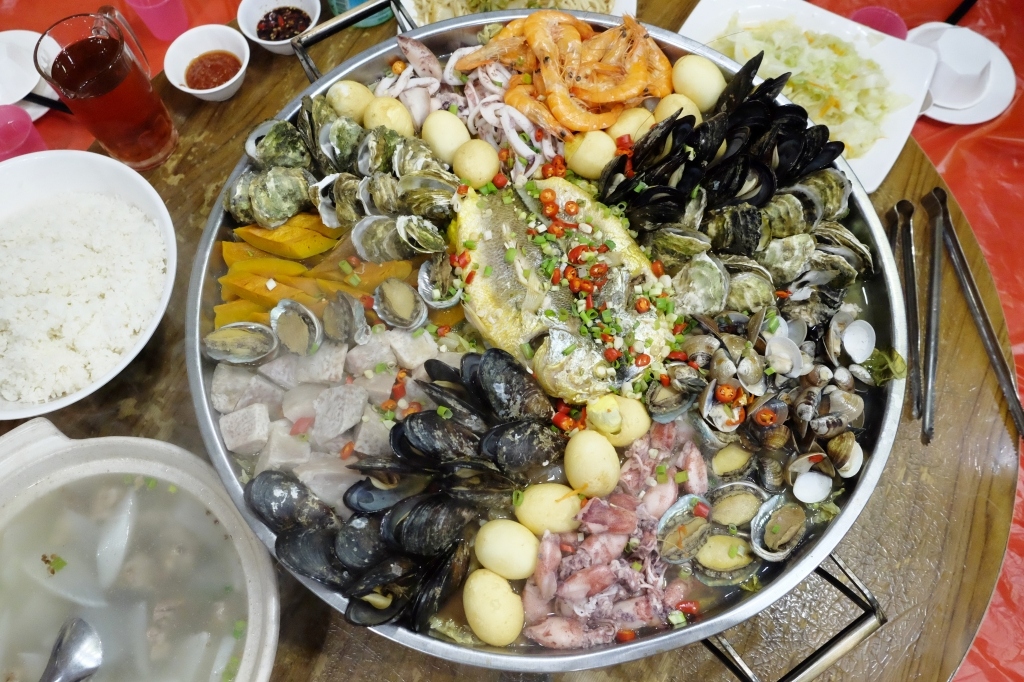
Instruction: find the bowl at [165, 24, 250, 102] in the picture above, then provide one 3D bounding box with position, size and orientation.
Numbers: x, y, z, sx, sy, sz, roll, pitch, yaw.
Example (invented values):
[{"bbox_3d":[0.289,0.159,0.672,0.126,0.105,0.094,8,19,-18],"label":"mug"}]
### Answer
[{"bbox_3d":[-0.313,-0.285,0.809,0.087,0.040,0.087,0,70,1],"label":"bowl"}]

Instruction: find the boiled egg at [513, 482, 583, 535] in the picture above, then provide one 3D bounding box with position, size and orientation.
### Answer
[{"bbox_3d":[0.030,0.134,0.612,0.056,0.043,0.043,7,69,3],"label":"boiled egg"}]

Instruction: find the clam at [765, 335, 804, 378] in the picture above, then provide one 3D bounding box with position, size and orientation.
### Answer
[{"bbox_3d":[0.217,0.012,0.610,0.029,0.018,0.038,-19,69,-7],"label":"clam"}]

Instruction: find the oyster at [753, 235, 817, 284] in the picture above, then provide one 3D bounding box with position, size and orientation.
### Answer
[{"bbox_3d":[0.236,-0.070,0.663,0.055,0.032,0.043,-24,70,-8],"label":"oyster"}]

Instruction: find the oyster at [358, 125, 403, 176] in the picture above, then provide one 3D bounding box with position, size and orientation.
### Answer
[{"bbox_3d":[-0.121,-0.176,0.710,0.040,0.042,0.049,-10,69,-3],"label":"oyster"}]

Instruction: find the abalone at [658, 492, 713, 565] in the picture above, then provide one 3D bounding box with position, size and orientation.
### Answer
[{"bbox_3d":[0.134,0.145,0.592,0.038,0.020,0.053,27,72,10],"label":"abalone"}]

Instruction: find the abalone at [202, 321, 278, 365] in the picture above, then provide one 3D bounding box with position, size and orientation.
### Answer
[{"bbox_3d":[-0.232,0.003,0.657,0.065,0.022,0.039,2,69,2],"label":"abalone"}]

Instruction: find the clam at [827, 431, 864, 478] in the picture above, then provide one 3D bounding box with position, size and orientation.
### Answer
[{"bbox_3d":[0.263,0.089,0.605,0.027,0.028,0.036,-29,71,-10],"label":"clam"}]

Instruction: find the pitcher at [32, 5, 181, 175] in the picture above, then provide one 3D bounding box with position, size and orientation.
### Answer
[{"bbox_3d":[-0.390,-0.244,0.754,0.084,0.131,0.116,6,69,3],"label":"pitcher"}]

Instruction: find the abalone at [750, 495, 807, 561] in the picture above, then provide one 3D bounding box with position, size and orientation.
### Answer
[{"bbox_3d":[0.202,0.141,0.582,0.041,0.020,0.051,23,70,9],"label":"abalone"}]

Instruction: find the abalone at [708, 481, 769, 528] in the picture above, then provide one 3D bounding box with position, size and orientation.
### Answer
[{"bbox_3d":[0.179,0.130,0.609,0.053,0.022,0.041,-17,71,-7],"label":"abalone"}]

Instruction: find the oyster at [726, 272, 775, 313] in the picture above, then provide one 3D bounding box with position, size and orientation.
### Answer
[{"bbox_3d":[0.201,-0.042,0.646,0.043,0.024,0.038,-6,70,-3],"label":"oyster"}]

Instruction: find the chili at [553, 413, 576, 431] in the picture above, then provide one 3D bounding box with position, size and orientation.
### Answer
[{"bbox_3d":[0.041,0.062,0.595,0.020,0.012,0.011,28,71,11],"label":"chili"}]

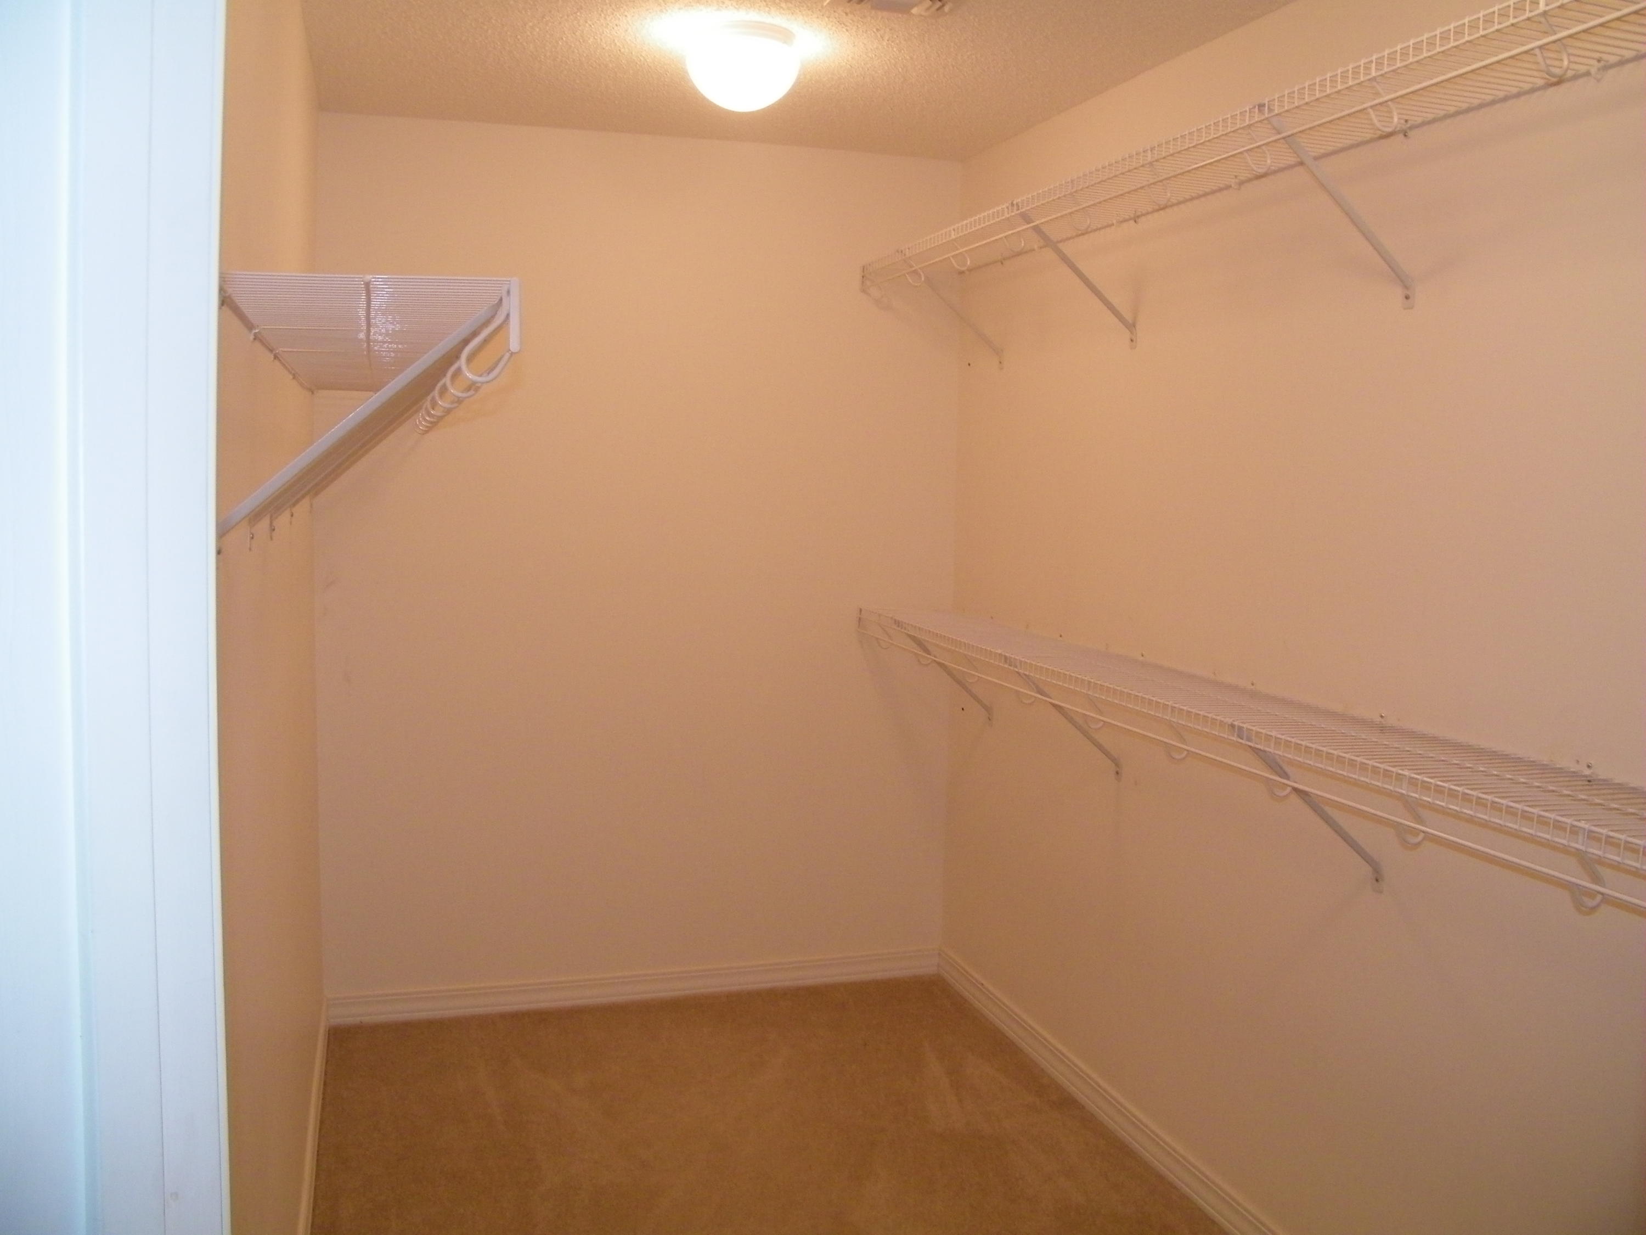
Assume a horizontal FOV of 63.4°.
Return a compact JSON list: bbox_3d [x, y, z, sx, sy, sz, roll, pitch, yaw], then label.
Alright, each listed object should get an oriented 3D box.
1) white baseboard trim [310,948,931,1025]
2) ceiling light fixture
[{"bbox_3d":[-0.483,1.058,3.848,1.810,0.082,0.015,0,6,-18],"label":"white baseboard trim"},{"bbox_3d":[-0.170,-1.156,2.796,0.245,0.150,0.245,1,6,0],"label":"ceiling light fixture"}]

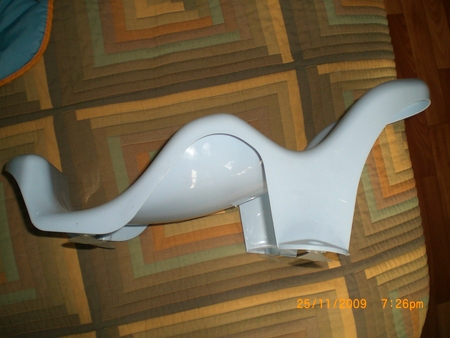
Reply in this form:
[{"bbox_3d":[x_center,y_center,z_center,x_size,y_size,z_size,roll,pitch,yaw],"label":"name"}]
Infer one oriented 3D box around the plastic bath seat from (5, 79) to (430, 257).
[{"bbox_3d":[-0.006,-0.004,0.817,0.606,0.259,0.280,5,79,-5],"label":"plastic bath seat"}]

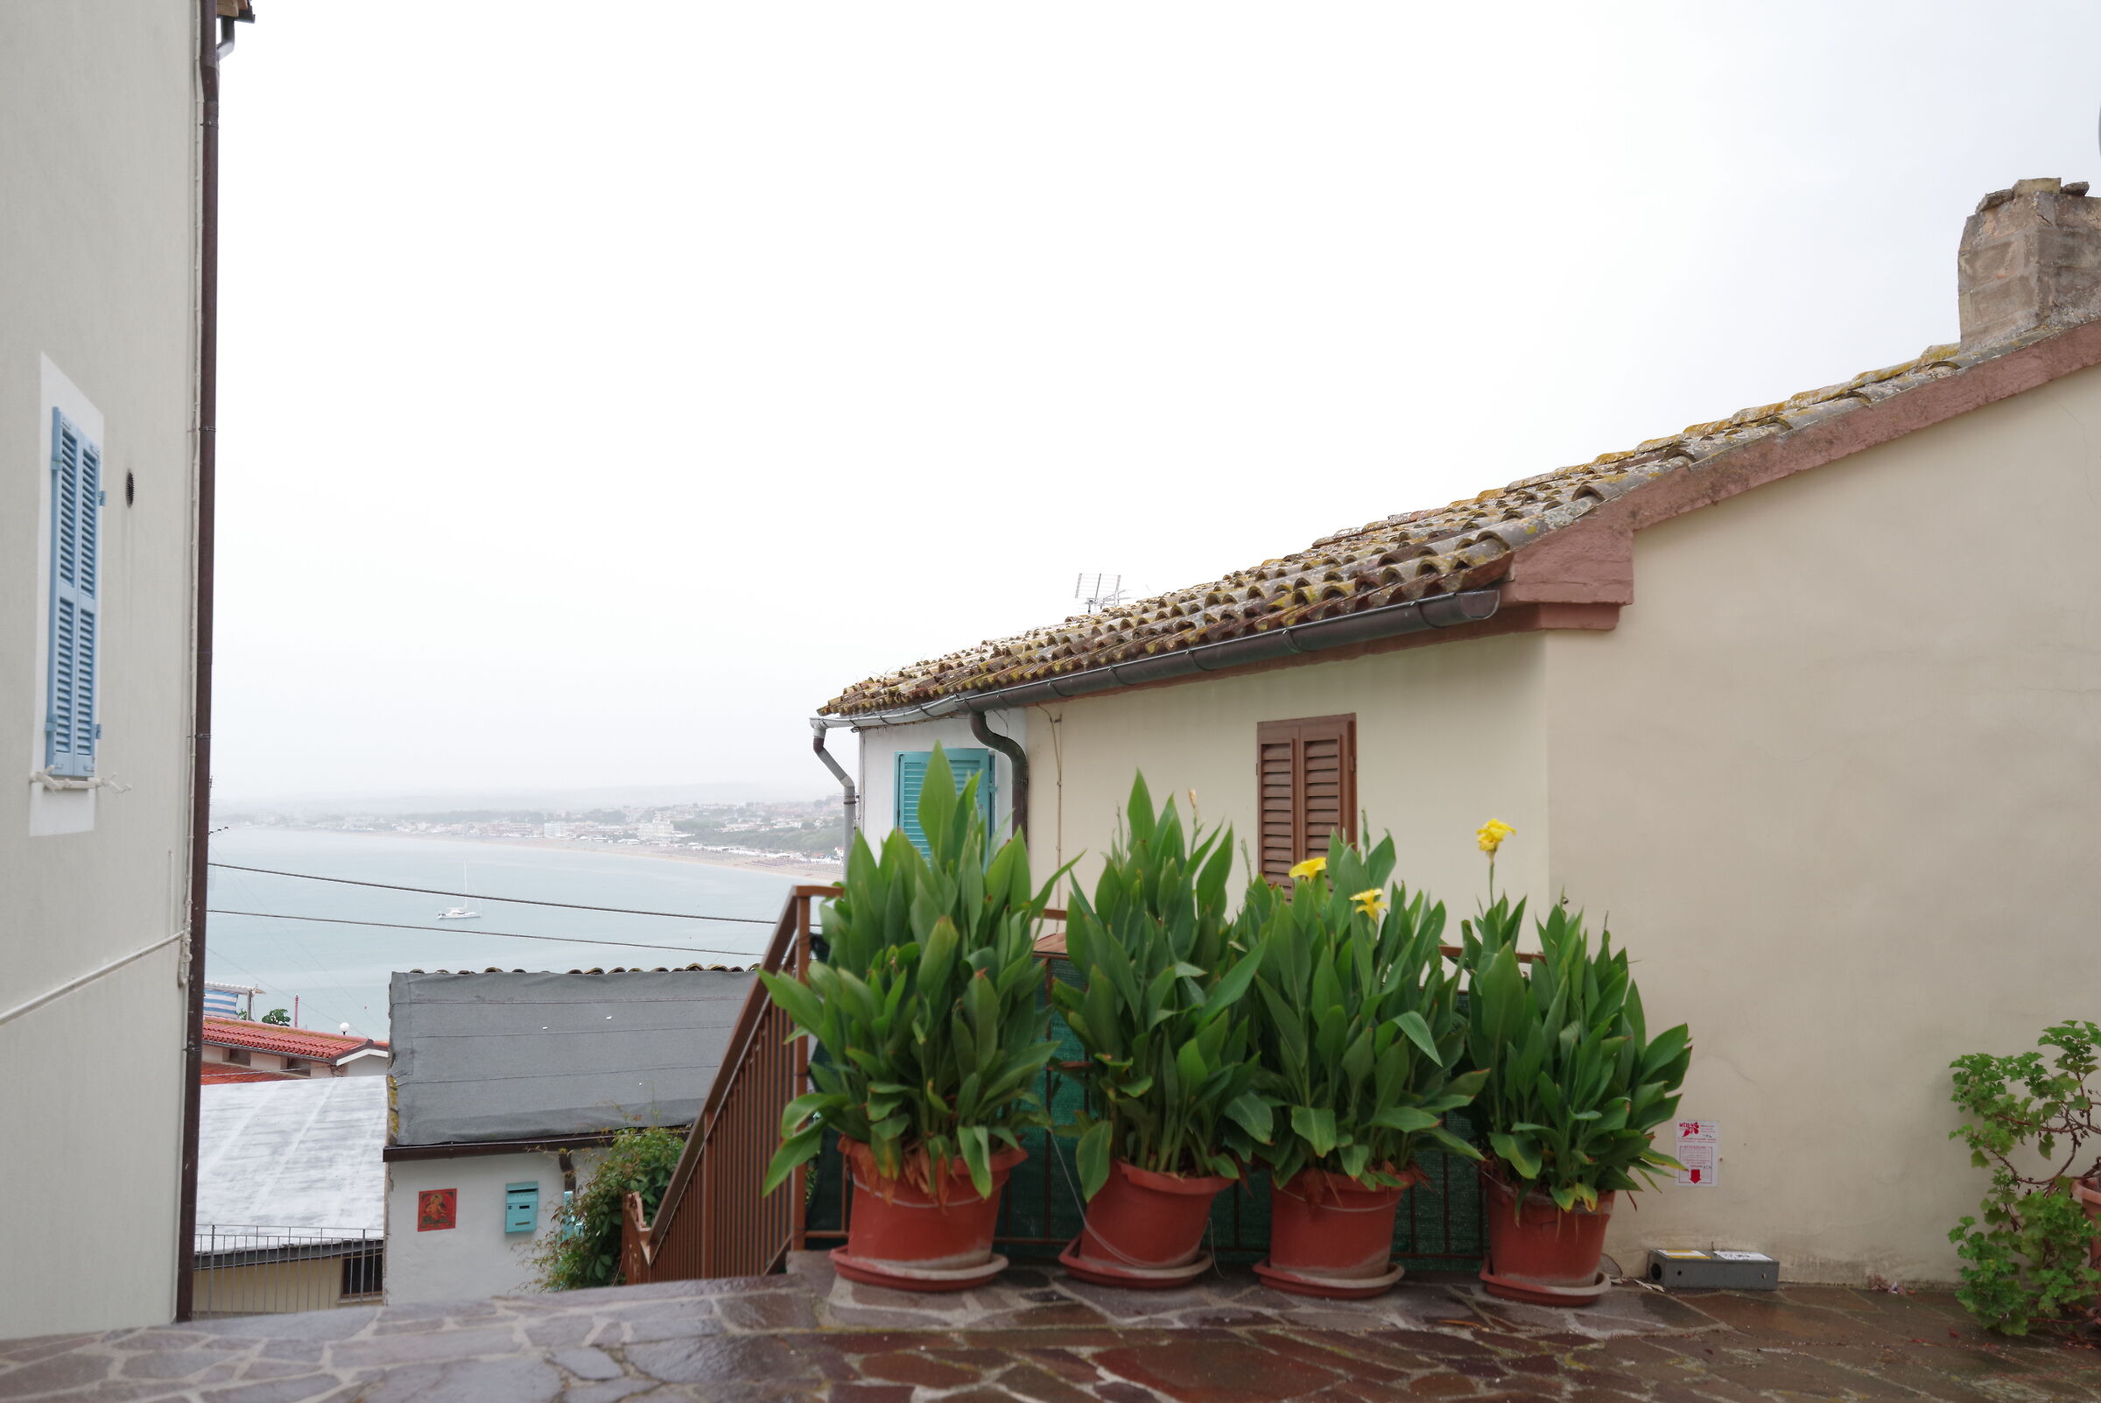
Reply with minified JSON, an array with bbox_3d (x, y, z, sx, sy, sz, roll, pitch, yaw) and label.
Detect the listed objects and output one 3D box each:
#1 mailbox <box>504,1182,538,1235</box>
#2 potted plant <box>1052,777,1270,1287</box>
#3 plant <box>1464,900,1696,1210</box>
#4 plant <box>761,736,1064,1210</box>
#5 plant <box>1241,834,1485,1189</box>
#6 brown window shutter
[{"bbox_3d":[-3.260,3.123,10.800,0.210,0.310,0.080,1,-3,-18],"label":"mailbox"},{"bbox_3d":[0.310,0.895,4.901,0.594,1.370,0.600,0,-3,0],"label":"potted plant"},{"bbox_3d":[1.598,1.059,5.320,0.694,0.945,0.640,1,-3,-17],"label":"plant"},{"bbox_3d":[-0.366,0.712,4.681,0.808,1.190,0.750,1,-3,-17],"label":"plant"},{"bbox_3d":[0.907,0.889,5.080,0.691,1.009,0.650,0,-3,0],"label":"plant"},{"bbox_3d":[1.080,0.622,7.343,0.060,1.100,0.980,1,-3,-16],"label":"brown window shutter"}]

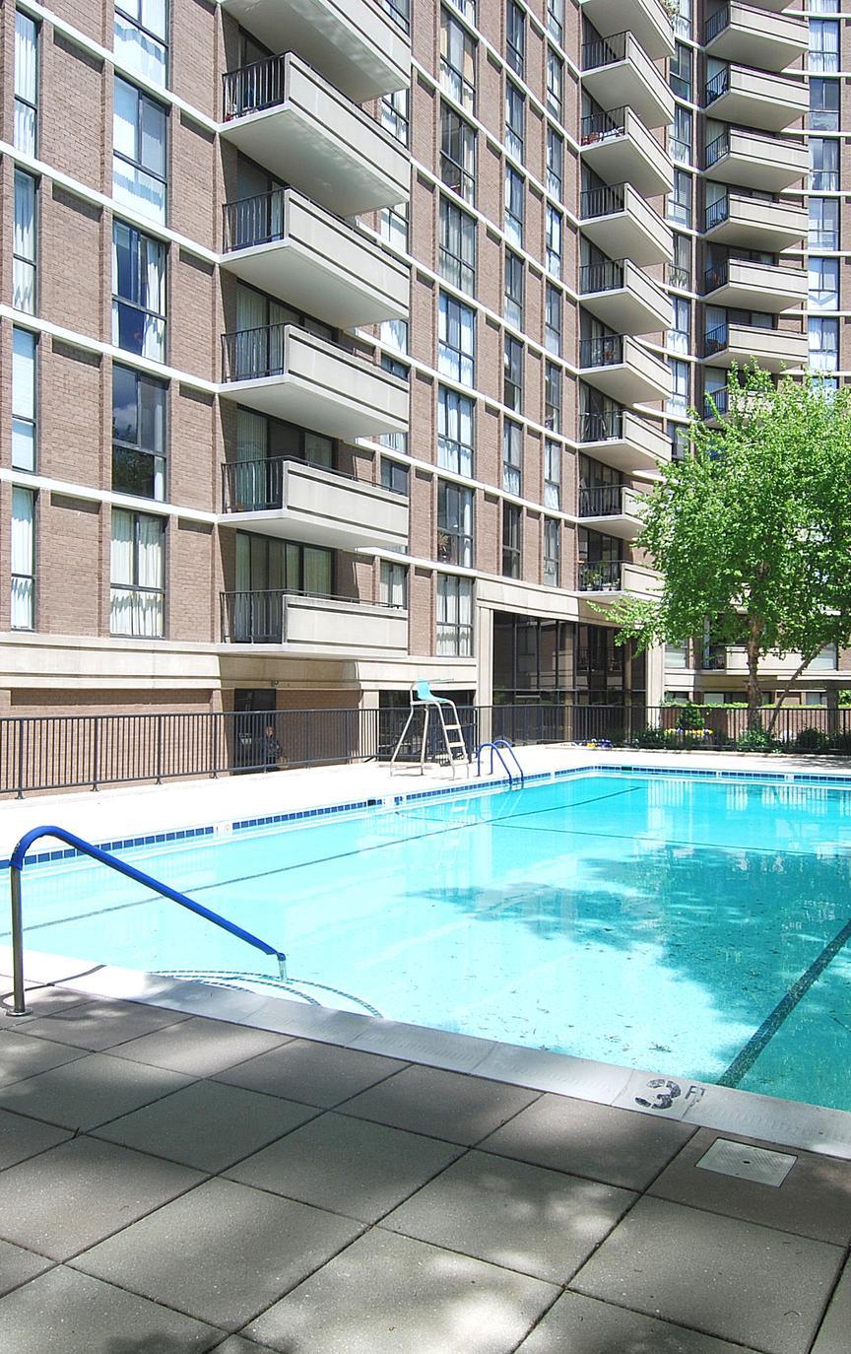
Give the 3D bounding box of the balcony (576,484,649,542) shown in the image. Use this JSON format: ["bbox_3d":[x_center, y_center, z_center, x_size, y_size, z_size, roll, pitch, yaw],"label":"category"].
[{"bbox_3d":[7.444,-5.816,36.745,1.800,1.100,4.500,-1,-1,33],"label":"balcony"}]

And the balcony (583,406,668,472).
[{"bbox_3d":[7.444,-8.456,36.798,1.800,1.100,4.500,-1,-1,33],"label":"balcony"}]

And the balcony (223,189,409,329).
[{"bbox_3d":[-2.285,-9.115,22.443,1.750,1.220,4.450,0,-1,32],"label":"balcony"}]

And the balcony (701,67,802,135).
[{"bbox_3d":[14.021,-24.423,42.864,4.128,1.050,1.779,0,-1,-22],"label":"balcony"}]

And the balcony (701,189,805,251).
[{"bbox_3d":[14.016,-19.139,42.781,4.128,1.050,1.779,0,-1,-22],"label":"balcony"}]

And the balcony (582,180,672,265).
[{"bbox_3d":[7.444,-16.364,36.956,1.800,1.100,4.500,-1,-1,33],"label":"balcony"}]

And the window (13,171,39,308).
[{"bbox_3d":[-6.692,-7.182,16.837,0.150,2.250,0.550,-1,-1,32],"label":"window"}]

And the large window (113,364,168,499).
[{"bbox_3d":[-5.320,-4.530,18.865,0.120,2.360,1.380,-1,-1,32],"label":"large window"}]

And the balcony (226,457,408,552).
[{"bbox_3d":[-2.320,-3.735,22.374,1.750,1.220,4.450,0,-1,32],"label":"balcony"}]

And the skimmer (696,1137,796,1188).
[{"bbox_3d":[1.084,1.641,3.411,0.265,0.030,0.265,-1,-1,32],"label":"skimmer"}]

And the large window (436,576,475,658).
[{"bbox_3d":[0.806,-1.771,29.186,0.150,2.394,2.327,0,-1,32],"label":"large window"}]

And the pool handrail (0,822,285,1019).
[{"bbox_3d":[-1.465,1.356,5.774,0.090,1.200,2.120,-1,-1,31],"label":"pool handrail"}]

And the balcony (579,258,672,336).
[{"bbox_3d":[7.366,-13.725,36.992,1.900,1.120,4.550,-1,-1,32],"label":"balcony"}]

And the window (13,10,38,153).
[{"bbox_3d":[-6.690,-9.782,16.879,0.150,2.230,0.550,-1,-1,32],"label":"window"}]

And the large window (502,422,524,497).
[{"bbox_3d":[2.704,-6.890,32.058,0.150,2.330,1.420,-1,-1,32],"label":"large window"}]

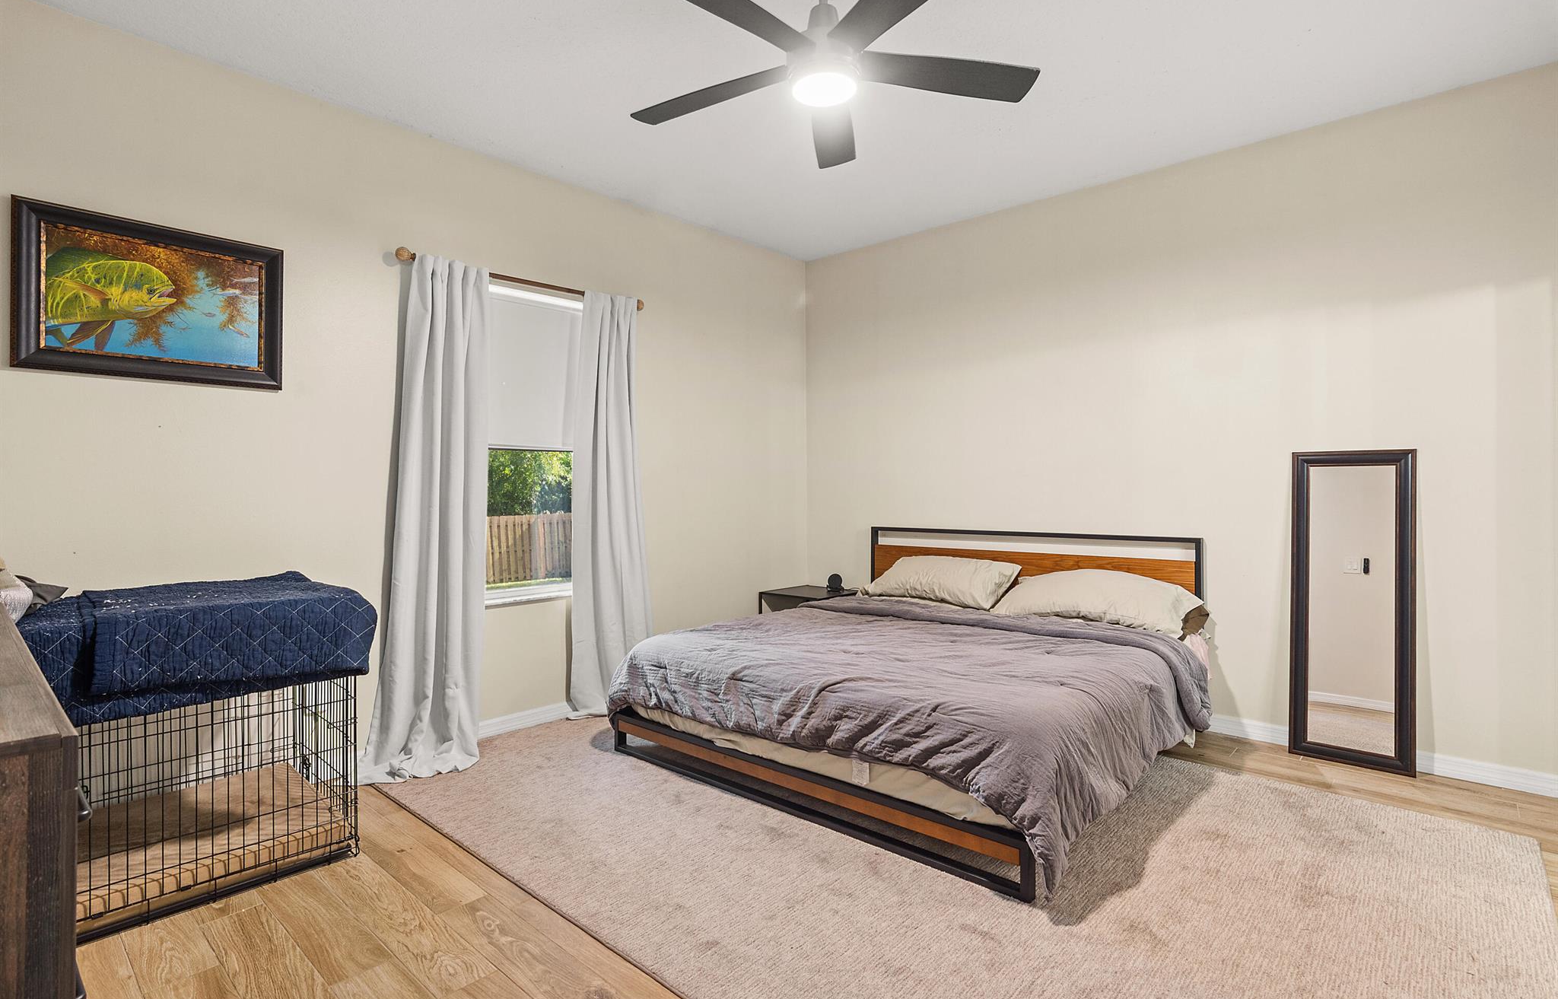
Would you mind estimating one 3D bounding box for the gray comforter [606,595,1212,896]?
[{"bbox_3d":[0.572,0.878,3.290,2.120,0.500,1.800,1,1,40],"label":"gray comforter"}]

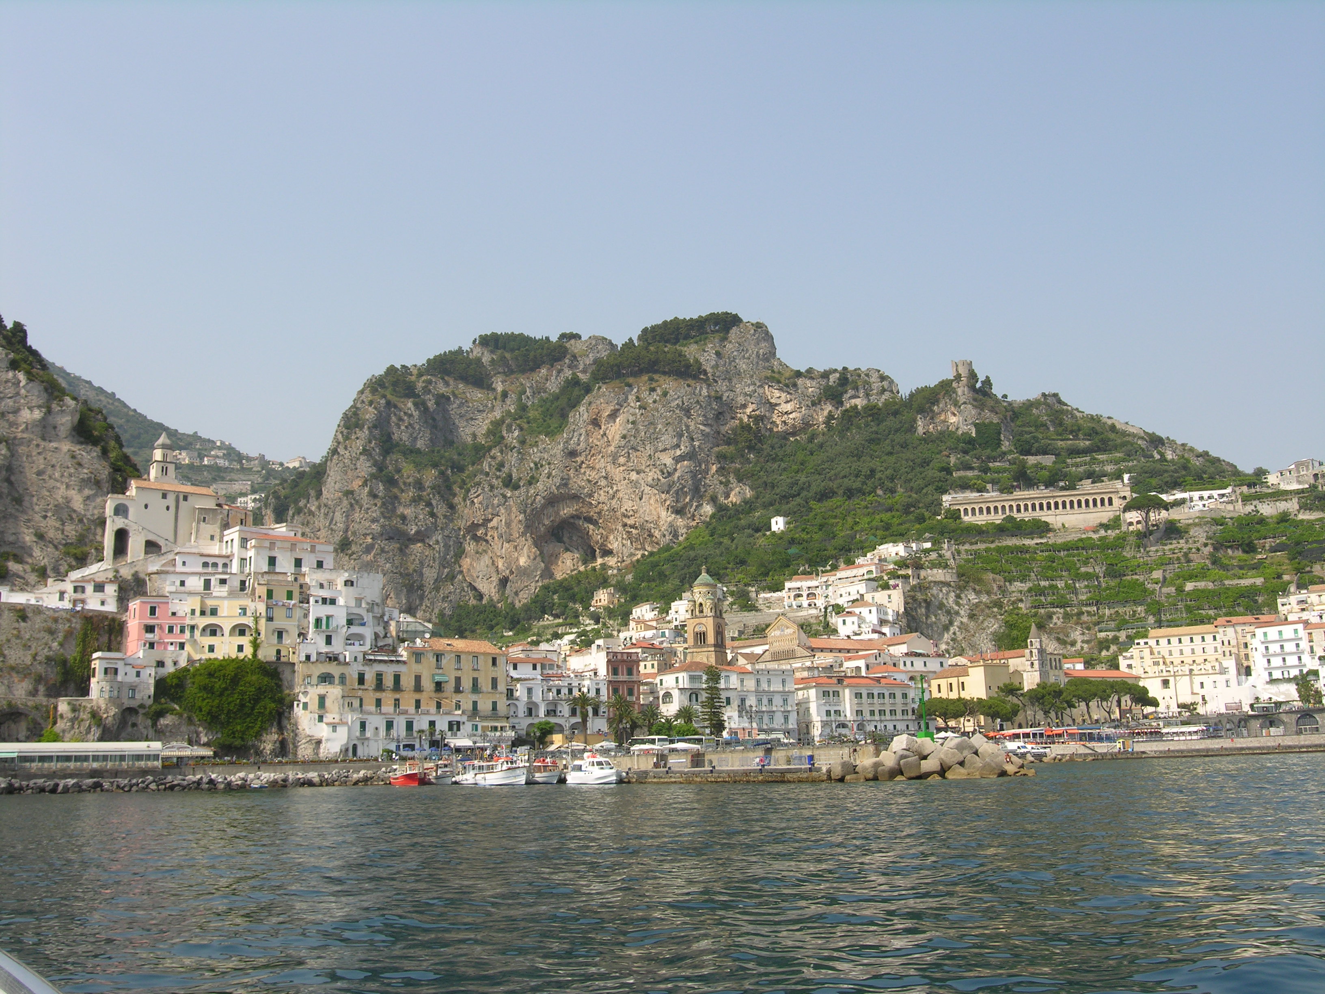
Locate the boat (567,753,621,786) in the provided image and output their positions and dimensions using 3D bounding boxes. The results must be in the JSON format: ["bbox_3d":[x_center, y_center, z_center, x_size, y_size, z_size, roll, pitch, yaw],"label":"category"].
[{"bbox_3d":[-8.011,34.350,155.067,8.300,4.000,2.900,-12,-16,41],"label":"boat"}]

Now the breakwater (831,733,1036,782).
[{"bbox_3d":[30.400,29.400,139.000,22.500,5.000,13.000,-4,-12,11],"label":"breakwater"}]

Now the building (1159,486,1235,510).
[{"bbox_3d":[215.800,0.500,495.000,27.000,7.500,10.000,-5,-13,18],"label":"building"}]

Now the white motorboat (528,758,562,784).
[{"bbox_3d":[-16.596,36.990,164.777,8.000,3.400,2.700,-12,-16,41],"label":"white motorboat"}]

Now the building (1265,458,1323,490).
[{"bbox_3d":[250.500,-9.000,485.000,21.000,10.000,12.000,-11,-15,37],"label":"building"}]

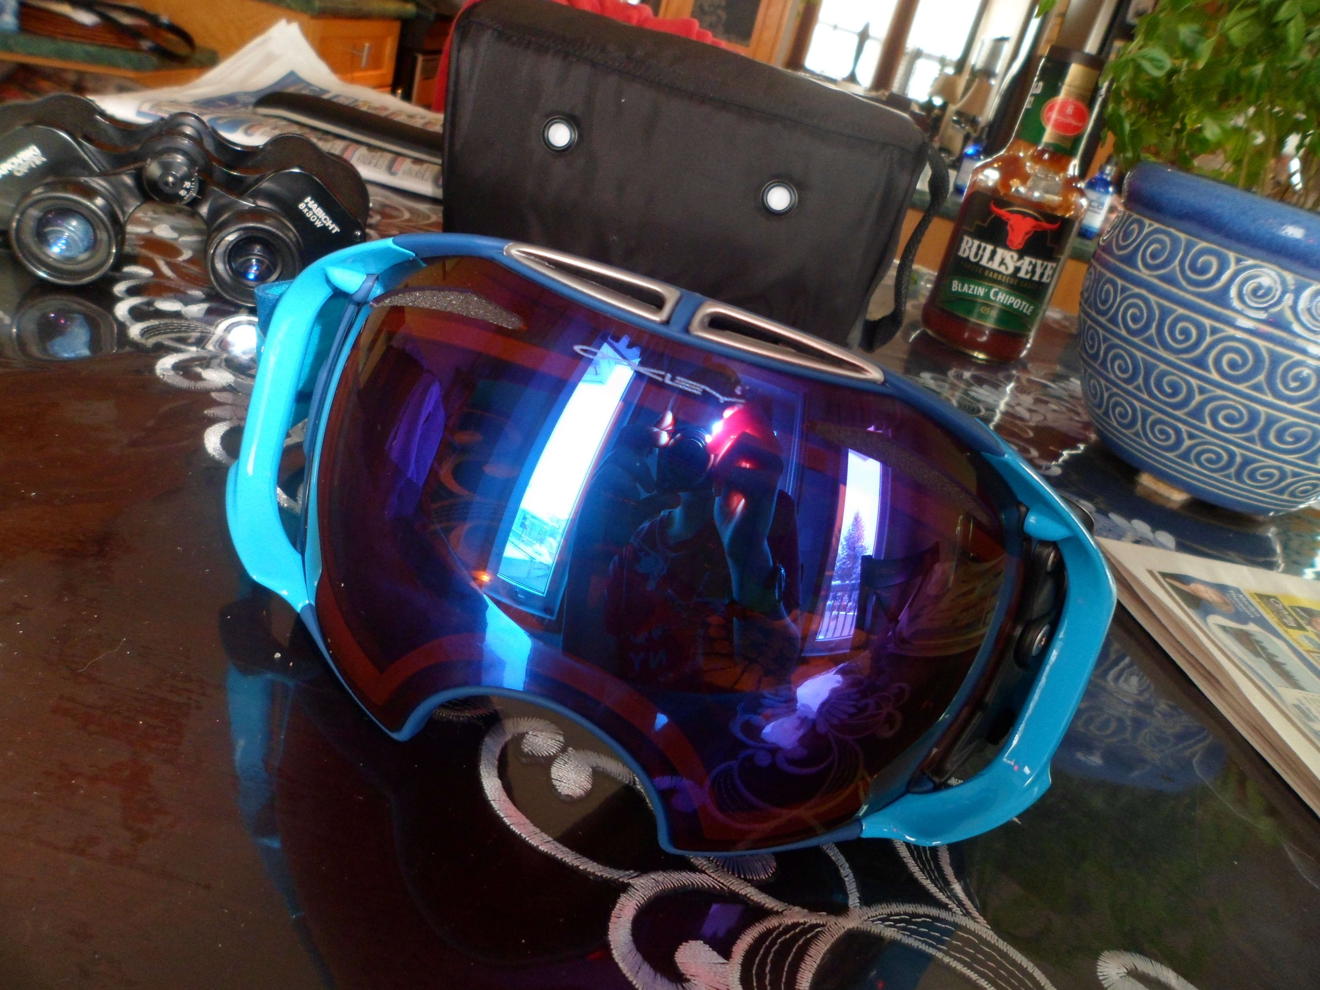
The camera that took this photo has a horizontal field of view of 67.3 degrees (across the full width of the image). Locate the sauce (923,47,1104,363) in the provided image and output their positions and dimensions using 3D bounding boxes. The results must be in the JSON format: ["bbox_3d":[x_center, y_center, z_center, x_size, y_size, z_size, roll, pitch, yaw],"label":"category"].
[{"bbox_3d":[0.247,-0.192,0.661,0.077,0.189,0.063,20,24,10],"label":"sauce"}]

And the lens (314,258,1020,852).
[{"bbox_3d":[-0.009,0.012,0.211,0.169,0.101,0.059,19,4,7],"label":"lens"}]

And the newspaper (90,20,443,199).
[{"bbox_3d":[-0.234,-0.340,0.845,0.310,0.074,0.360,15,24,0],"label":"newspaper"}]

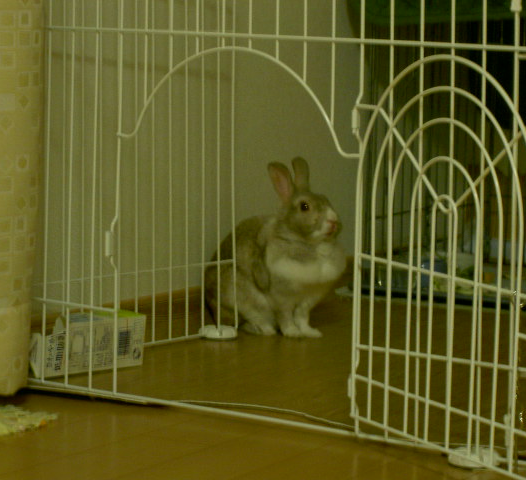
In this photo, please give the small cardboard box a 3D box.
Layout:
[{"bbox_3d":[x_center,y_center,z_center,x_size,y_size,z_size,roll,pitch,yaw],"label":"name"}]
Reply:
[{"bbox_3d":[-0.270,0.147,3.049,0.200,0.070,0.069,-5,9,-37],"label":"small cardboard box"}]

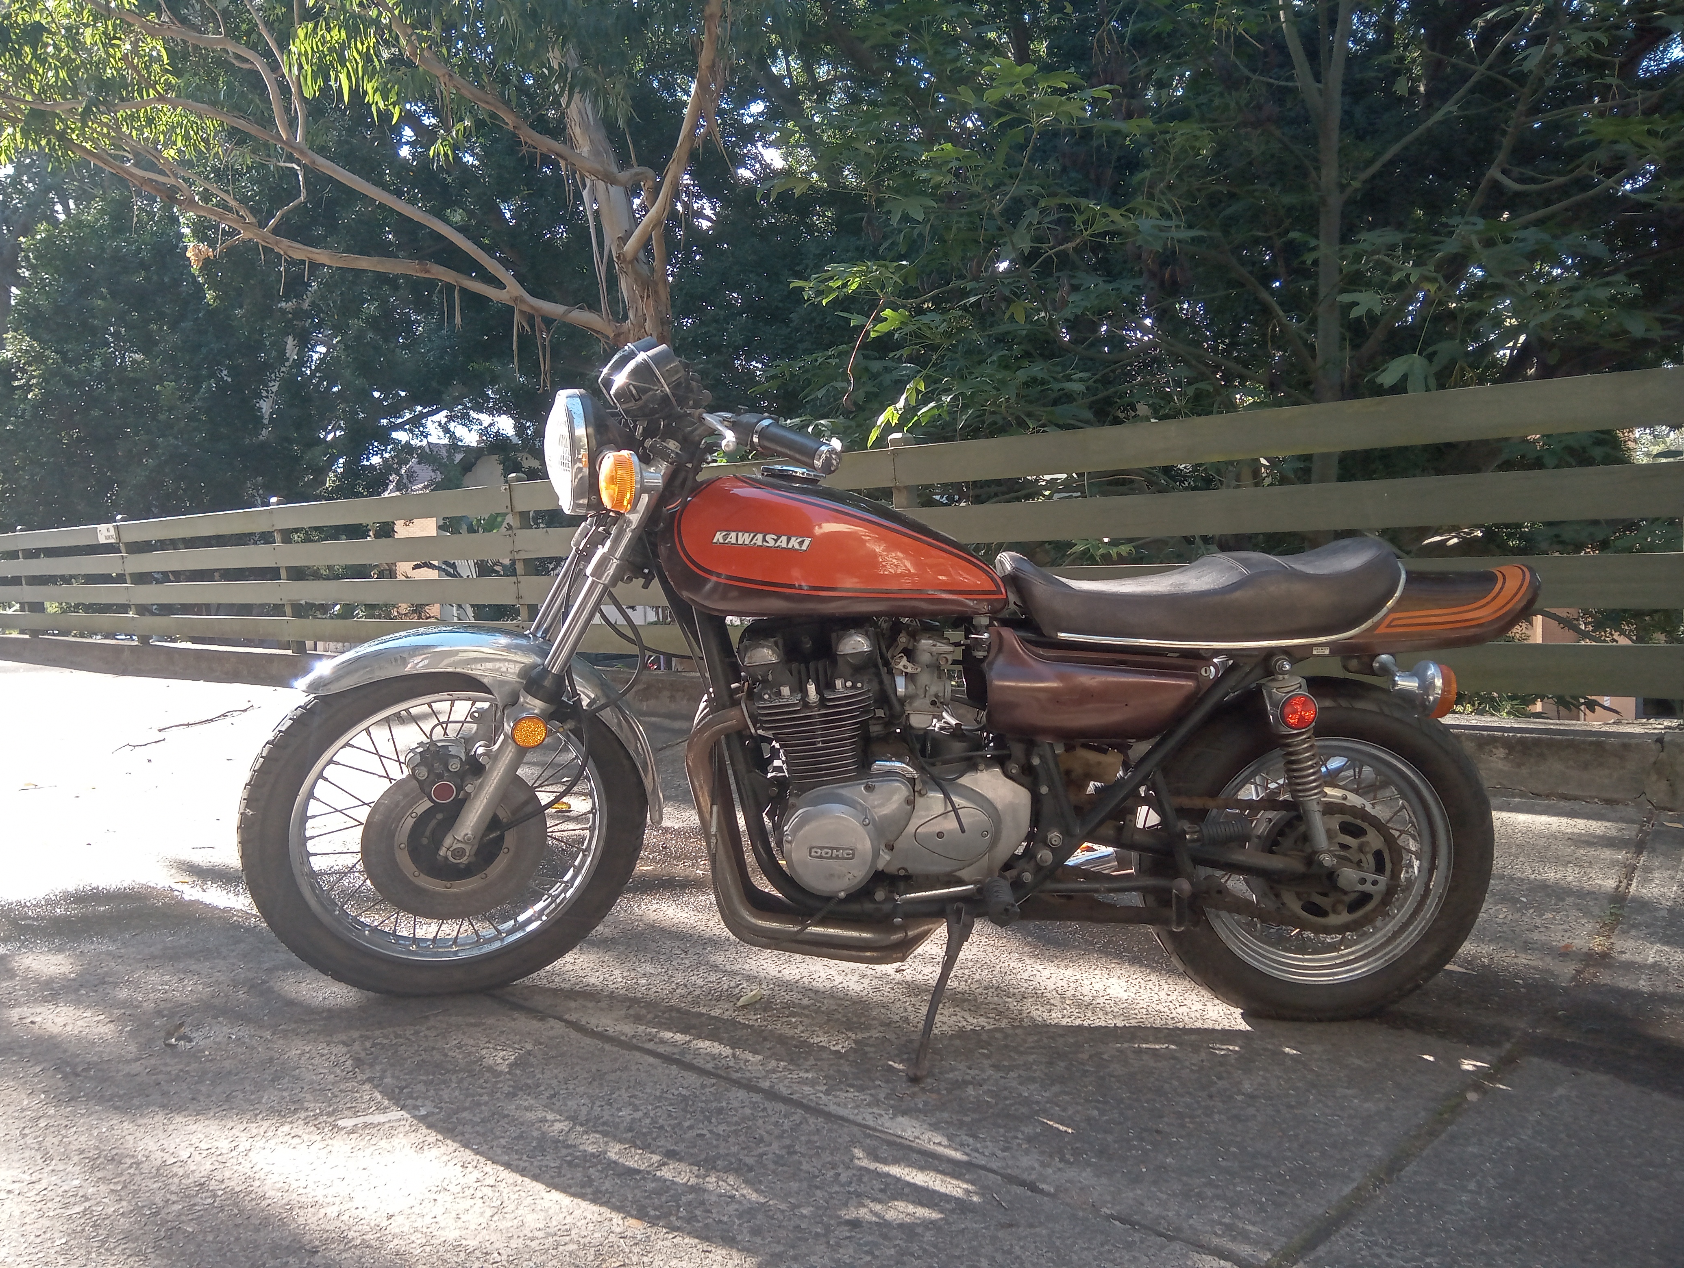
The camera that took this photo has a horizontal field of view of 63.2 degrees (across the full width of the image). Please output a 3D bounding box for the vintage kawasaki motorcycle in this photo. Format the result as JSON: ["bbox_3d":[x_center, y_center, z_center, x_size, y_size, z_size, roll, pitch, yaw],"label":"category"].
[{"bbox_3d":[0.099,0.104,2.347,2.120,1.150,0.790,3,8,-2],"label":"vintage kawasaki motorcycle"}]

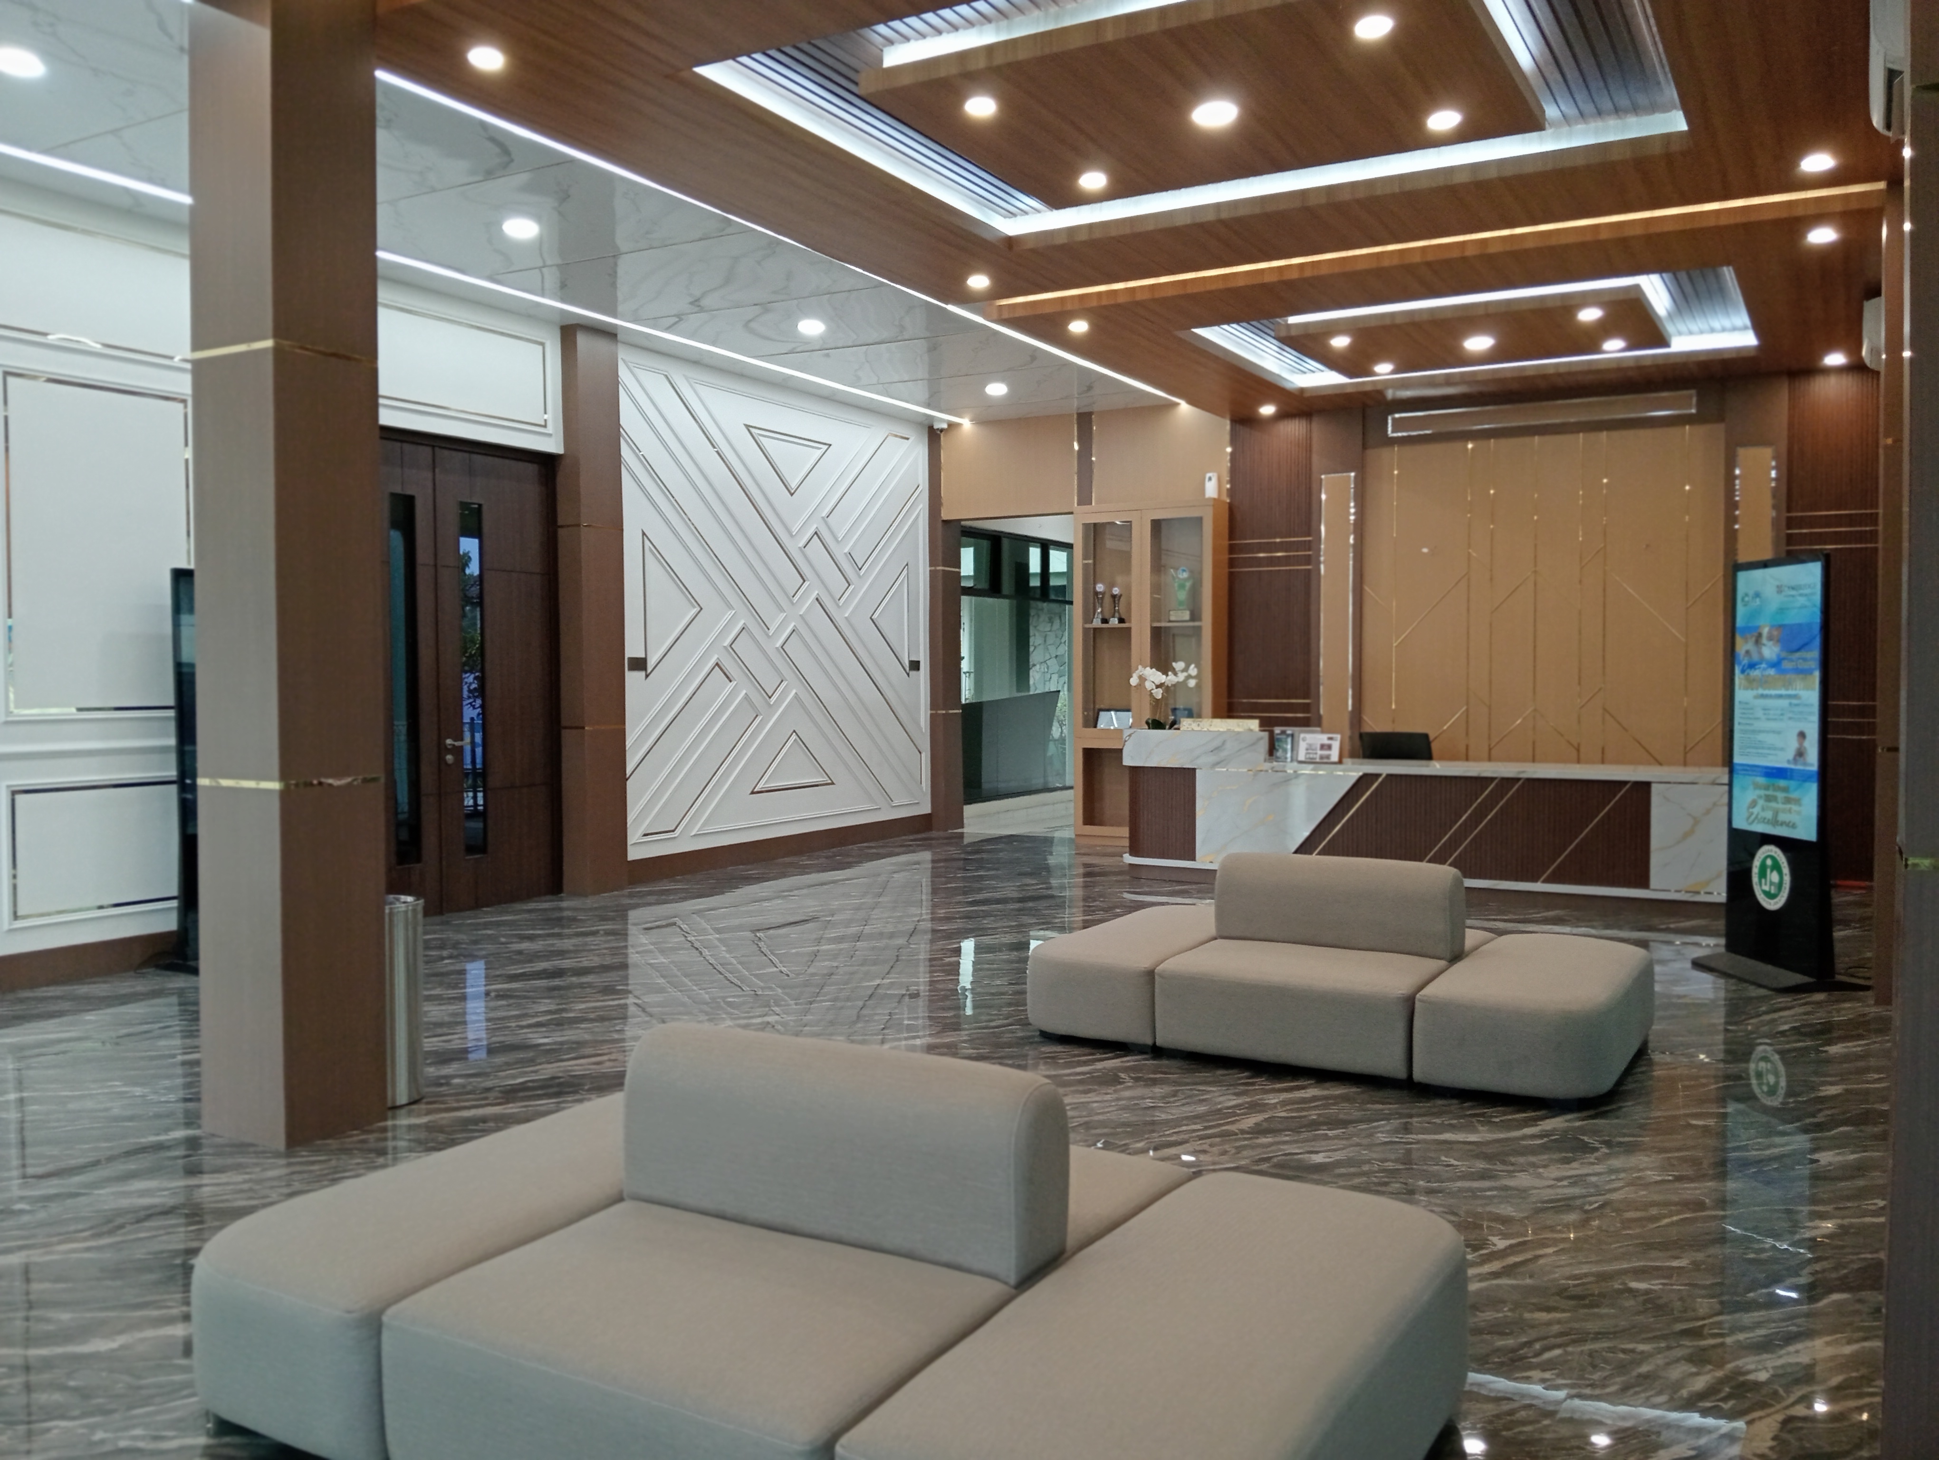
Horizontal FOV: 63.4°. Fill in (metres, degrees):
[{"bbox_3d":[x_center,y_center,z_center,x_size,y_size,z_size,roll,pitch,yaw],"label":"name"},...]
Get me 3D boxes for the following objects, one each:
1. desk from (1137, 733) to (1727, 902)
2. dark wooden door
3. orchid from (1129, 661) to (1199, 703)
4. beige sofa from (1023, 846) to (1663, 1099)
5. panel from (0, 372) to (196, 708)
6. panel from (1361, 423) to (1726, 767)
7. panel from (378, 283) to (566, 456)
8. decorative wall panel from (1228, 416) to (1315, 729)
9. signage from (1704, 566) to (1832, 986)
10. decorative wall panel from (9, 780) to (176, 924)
[{"bbox_3d":[2.939,0.523,10.008,3.872,1.003,0.908,1,2,30],"label":"desk"},{"bbox_3d":[-3.031,-0.300,8.996,0.107,2.710,1.776,1,2,30],"label":"dark wooden door"},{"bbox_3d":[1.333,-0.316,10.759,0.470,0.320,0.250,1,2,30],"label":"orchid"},{"bbox_3d":[1.398,0.816,5.923,2.043,0.672,1.402,1,2,30],"label":"beige sofa"},{"bbox_3d":[-3.967,-0.822,7.215,0.040,1.502,0.881,1,2,30],"label":"panel"},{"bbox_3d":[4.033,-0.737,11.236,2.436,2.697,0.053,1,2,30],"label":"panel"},{"bbox_3d":[-2.995,-2.040,8.898,0.053,0.748,1.762,1,2,30],"label":"panel"},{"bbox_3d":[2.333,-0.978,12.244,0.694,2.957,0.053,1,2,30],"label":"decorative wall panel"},{"bbox_3d":[3.685,0.176,7.099,0.420,1.886,0.760,0,2,-3],"label":"signage"},{"bbox_3d":[-3.967,0.549,7.258,0.040,0.601,0.881,1,2,30],"label":"decorative wall panel"}]

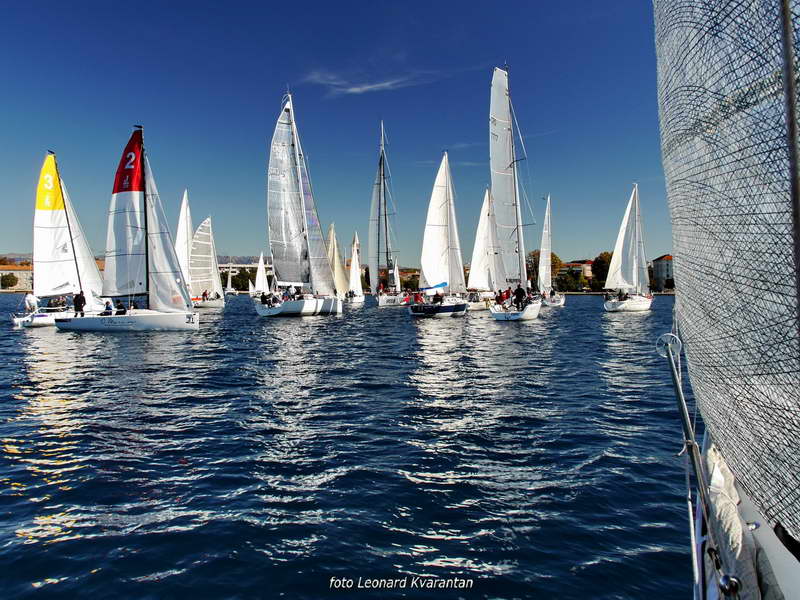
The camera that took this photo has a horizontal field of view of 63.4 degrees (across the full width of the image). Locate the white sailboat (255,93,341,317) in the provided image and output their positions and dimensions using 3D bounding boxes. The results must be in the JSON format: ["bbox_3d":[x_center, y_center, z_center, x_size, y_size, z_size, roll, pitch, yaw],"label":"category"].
[{"bbox_3d":[-7.362,-7.941,52.867,3.890,18.200,11.600,0,1,24],"label":"white sailboat"}]

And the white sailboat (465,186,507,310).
[{"bbox_3d":[9.108,-5.028,63.421,3.150,12.000,8.800,1,1,30],"label":"white sailboat"}]

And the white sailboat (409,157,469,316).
[{"bbox_3d":[3.820,-5.323,51.914,3.260,13.000,9.500,1,1,28],"label":"white sailboat"}]

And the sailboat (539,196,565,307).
[{"bbox_3d":[19.332,-6.239,80.902,3.460,13.800,10.000,0,1,15],"label":"sailboat"}]

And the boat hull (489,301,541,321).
[{"bbox_3d":[8.682,0.561,47.217,3.600,1.400,11.600,0,1,18],"label":"boat hull"}]

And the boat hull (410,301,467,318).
[{"bbox_3d":[3.820,0.476,52.017,3.100,1.400,9.500,1,1,28],"label":"boat hull"}]

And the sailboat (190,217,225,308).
[{"bbox_3d":[-21.017,-4.229,71.936,2.620,10.100,7.200,0,1,20],"label":"sailboat"}]

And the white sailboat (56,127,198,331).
[{"bbox_3d":[-13.667,-3.636,32.941,6.900,10.300,2.470,0,1,-2],"label":"white sailboat"}]

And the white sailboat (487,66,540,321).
[{"bbox_3d":[8.682,-7.888,47.067,3.780,18.300,11.600,0,1,18],"label":"white sailboat"}]

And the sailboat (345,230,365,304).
[{"bbox_3d":[-5.910,-4.684,91.931,2.620,10.300,7.200,0,1,14],"label":"sailboat"}]

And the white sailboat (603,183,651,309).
[{"bbox_3d":[22.577,-5.051,61.920,3.260,12.100,9.000,1,1,45],"label":"white sailboat"}]

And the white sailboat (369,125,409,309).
[{"bbox_3d":[-1.123,-11.141,83.815,4.510,23.500,15.500,0,1,14],"label":"white sailboat"}]

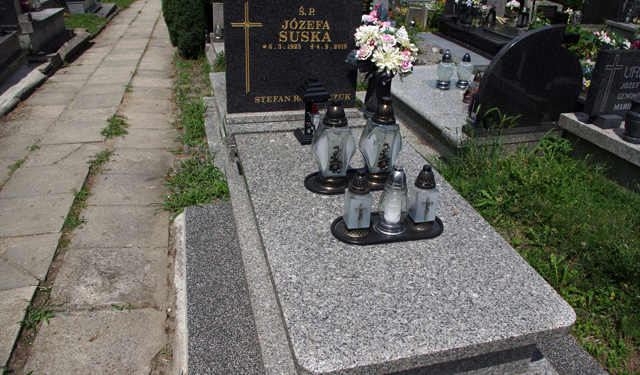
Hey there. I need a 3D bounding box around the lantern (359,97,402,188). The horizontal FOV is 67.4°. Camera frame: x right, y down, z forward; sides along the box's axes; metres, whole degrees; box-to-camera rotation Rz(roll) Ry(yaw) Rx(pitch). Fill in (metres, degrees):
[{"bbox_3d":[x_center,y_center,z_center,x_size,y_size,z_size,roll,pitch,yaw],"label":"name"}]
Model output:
[{"bbox_3d":[0.270,-0.206,2.053,0.168,0.367,0.168,-4,29,-16],"label":"lantern"}]

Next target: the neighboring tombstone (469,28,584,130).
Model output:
[{"bbox_3d":[1.237,-0.652,2.792,0.650,0.600,0.080,-4,27,-16],"label":"neighboring tombstone"}]

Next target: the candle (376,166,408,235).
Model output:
[{"bbox_3d":[0.287,0.034,1.800,0.115,0.260,0.115,-5,29,-15],"label":"candle"}]

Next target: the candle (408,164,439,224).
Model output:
[{"bbox_3d":[0.404,0.018,1.832,0.083,0.216,0.083,-4,28,-15],"label":"candle"}]

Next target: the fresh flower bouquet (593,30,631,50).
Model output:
[{"bbox_3d":[2.615,-1.319,4.300,0.310,0.200,0.250,-4,27,-16],"label":"fresh flower bouquet"}]

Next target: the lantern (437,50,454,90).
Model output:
[{"bbox_3d":[1.138,-1.062,4.310,0.145,0.310,0.145,-5,26,-15],"label":"lantern"}]

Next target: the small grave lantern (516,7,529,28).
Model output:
[{"bbox_3d":[3.041,-2.553,7.200,0.140,0.300,0.140,-4,27,-16],"label":"small grave lantern"}]

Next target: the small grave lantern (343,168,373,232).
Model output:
[{"bbox_3d":[0.140,0.038,1.764,0.086,0.209,0.086,-5,29,-16],"label":"small grave lantern"}]

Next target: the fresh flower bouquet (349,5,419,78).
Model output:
[{"bbox_3d":[0.363,-0.829,2.740,0.380,0.370,0.330,-5,26,-15],"label":"fresh flower bouquet"}]

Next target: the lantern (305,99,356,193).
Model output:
[{"bbox_3d":[0.070,-0.185,1.991,0.172,0.362,0.172,-4,29,-16],"label":"lantern"}]

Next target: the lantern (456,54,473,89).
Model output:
[{"bbox_3d":[1.330,-1.057,4.349,0.140,0.284,0.140,-5,26,-15],"label":"lantern"}]

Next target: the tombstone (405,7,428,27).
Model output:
[{"bbox_3d":[2.054,-3.615,10.184,0.460,0.420,0.150,7,26,9],"label":"tombstone"}]

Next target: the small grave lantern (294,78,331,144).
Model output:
[{"bbox_3d":[-0.030,-0.392,2.412,0.145,0.316,0.145,-4,29,-16],"label":"small grave lantern"}]

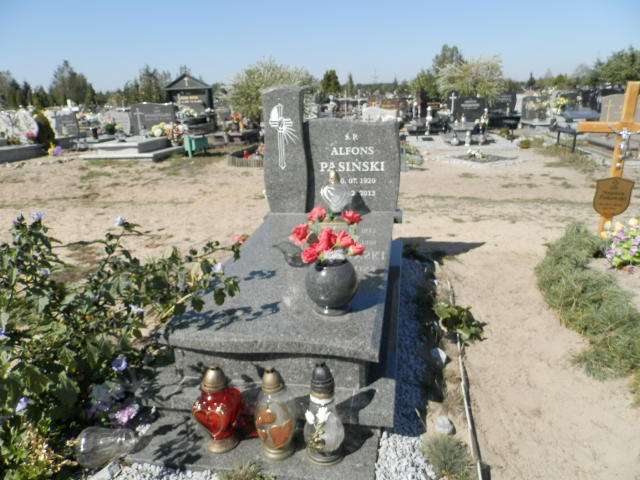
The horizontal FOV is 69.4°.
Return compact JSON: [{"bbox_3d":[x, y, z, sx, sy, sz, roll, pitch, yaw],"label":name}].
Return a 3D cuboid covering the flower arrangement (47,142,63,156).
[{"bbox_3d":[-6.873,-2.356,12.025,0.416,0.355,0.375,-11,20,-28],"label":"flower arrangement"}]

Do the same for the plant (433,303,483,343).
[{"bbox_3d":[0.812,0.493,2.731,0.290,0.160,0.260,4,18,17],"label":"plant"}]

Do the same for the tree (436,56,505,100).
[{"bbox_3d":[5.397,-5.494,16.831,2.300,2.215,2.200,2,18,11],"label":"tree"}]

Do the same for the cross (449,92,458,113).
[{"bbox_3d":[3.639,-3.735,12.600,0.260,0.570,0.060,2,18,11],"label":"cross"}]

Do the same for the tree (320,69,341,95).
[{"bbox_3d":[0.975,-12.244,38.069,1.565,3.381,1.565,-1,17,2],"label":"tree"}]

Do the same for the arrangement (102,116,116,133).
[{"bbox_3d":[-6.360,-3.497,14.052,0.426,0.499,0.426,-9,19,-22],"label":"arrangement"}]

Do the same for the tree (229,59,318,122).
[{"bbox_3d":[-1.686,-5.273,17.128,3.261,2.712,3.261,-3,17,-5],"label":"tree"}]

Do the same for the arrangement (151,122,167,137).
[{"bbox_3d":[-4.402,-3.047,12.744,0.441,0.374,0.397,-7,18,-17],"label":"arrangement"}]

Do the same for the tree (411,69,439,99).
[{"bbox_3d":[7.301,-10.489,32.583,2.115,3.006,2.115,2,18,12],"label":"tree"}]

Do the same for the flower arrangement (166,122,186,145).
[{"bbox_3d":[-3.477,-2.569,11.200,0.430,0.560,0.420,2,18,11],"label":"flower arrangement"}]

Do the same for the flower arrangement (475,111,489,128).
[{"bbox_3d":[4.088,-3.057,11.700,0.350,0.440,0.330,2,18,11],"label":"flower arrangement"}]

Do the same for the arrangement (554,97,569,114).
[{"bbox_3d":[7.054,-3.928,13.500,0.410,0.520,0.380,2,18,11],"label":"arrangement"}]

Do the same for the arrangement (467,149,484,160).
[{"bbox_3d":[3.230,-1.786,9.600,0.360,0.200,0.300,2,18,11],"label":"arrangement"}]

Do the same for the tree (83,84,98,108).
[{"bbox_3d":[-19.138,-11.691,39.014,1.351,2.720,1.351,-9,19,-24],"label":"tree"}]

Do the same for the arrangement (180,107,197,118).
[{"bbox_3d":[-4.346,-4.234,15.350,0.531,0.383,0.478,-6,18,-14],"label":"arrangement"}]

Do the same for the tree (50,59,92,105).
[{"bbox_3d":[-21.542,-13.323,40.694,3.300,4.637,3.200,2,18,11],"label":"tree"}]

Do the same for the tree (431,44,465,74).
[{"bbox_3d":[10.061,-12.911,36.727,2.700,4.856,2.600,2,18,11],"label":"tree"}]

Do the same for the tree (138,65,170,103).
[{"bbox_3d":[-14.278,-13.209,40.621,2.500,4.149,2.400,2,18,11],"label":"tree"}]

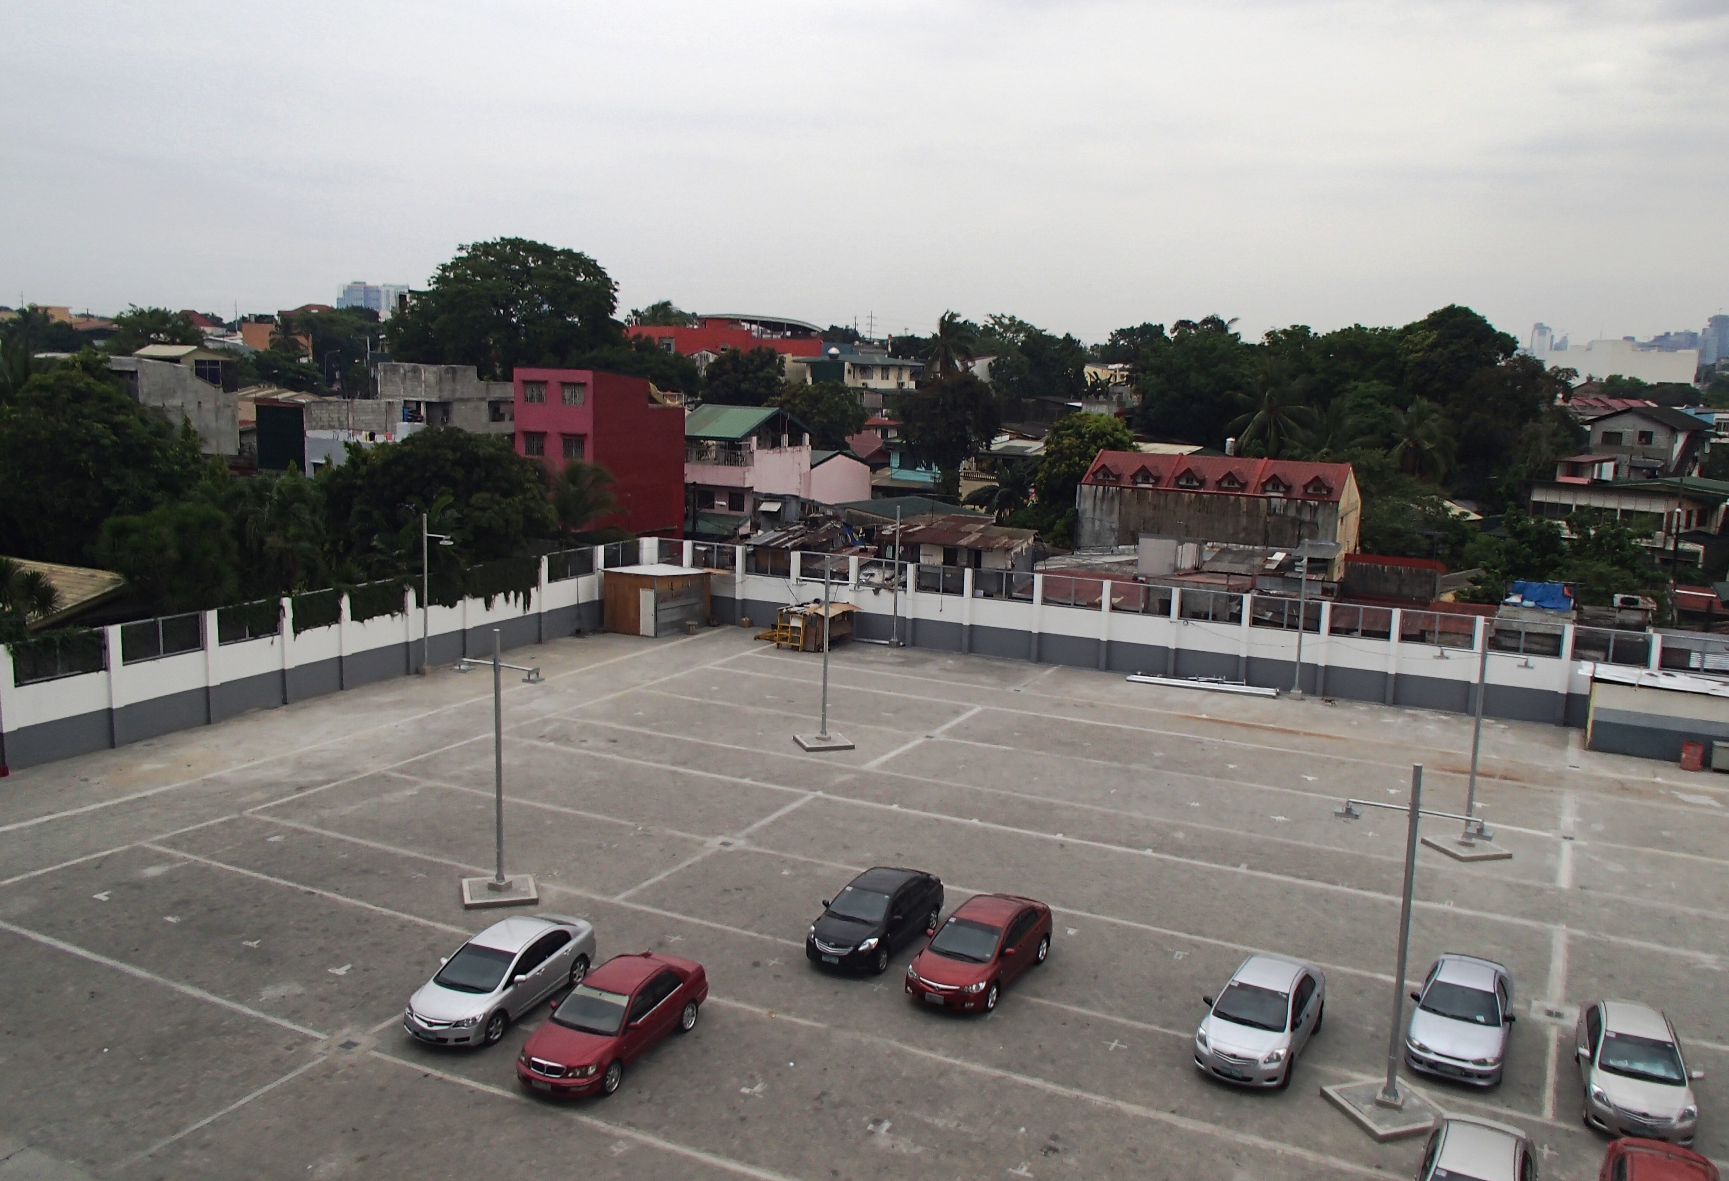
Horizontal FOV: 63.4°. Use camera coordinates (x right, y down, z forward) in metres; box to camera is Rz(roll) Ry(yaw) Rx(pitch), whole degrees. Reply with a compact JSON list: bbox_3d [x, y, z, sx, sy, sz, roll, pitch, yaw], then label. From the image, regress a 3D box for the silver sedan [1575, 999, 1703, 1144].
[{"bbox_3d":[14.059,8.630,25.481,1.700,1.460,4.300,5,10,23],"label":"silver sedan"}]

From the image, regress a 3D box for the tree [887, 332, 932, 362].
[{"bbox_3d":[5.378,-23.137,173.423,5.650,17.590,5.650,1,9,2],"label":"tree"}]

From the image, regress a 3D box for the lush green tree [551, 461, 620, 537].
[{"bbox_3d":[-13.883,-3.928,69.388,3.500,5.000,3.500,-1,9,-11],"label":"lush green tree"}]

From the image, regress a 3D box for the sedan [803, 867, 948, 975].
[{"bbox_3d":[0.340,7.155,31.001,1.720,1.460,4.320,6,10,25],"label":"sedan"}]

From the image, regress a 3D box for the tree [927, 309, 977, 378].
[{"bbox_3d":[7.859,-16.466,128.760,4.920,18.330,5.200,2,9,3],"label":"tree"}]

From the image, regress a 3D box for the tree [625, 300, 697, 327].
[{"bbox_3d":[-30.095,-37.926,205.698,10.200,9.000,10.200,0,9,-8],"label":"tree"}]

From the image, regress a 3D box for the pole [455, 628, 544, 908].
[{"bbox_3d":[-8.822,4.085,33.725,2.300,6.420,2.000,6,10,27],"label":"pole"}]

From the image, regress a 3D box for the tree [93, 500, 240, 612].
[{"bbox_3d":[-25.566,-0.167,51.512,5.300,6.400,5.000,6,10,27],"label":"tree"}]

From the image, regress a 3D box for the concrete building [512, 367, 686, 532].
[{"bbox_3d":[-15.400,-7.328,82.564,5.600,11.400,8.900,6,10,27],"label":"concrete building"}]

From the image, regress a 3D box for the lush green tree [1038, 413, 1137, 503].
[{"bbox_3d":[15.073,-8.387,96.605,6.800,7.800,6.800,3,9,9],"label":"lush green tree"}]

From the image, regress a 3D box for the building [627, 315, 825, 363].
[{"bbox_3d":[-17.549,-24.278,174.988,22.890,18.380,15.000,-2,9,-20],"label":"building"}]

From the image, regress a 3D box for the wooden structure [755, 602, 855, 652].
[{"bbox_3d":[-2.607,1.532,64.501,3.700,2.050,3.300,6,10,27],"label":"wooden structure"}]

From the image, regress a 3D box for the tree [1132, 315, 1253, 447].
[{"bbox_3d":[29.979,-16.555,128.000,11.000,16.700,11.000,6,10,27],"label":"tree"}]

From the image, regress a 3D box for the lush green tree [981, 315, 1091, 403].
[{"bbox_3d":[18.137,-21.731,151.279,11.200,16.000,11.200,6,10,27],"label":"lush green tree"}]

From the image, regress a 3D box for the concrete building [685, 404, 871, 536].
[{"bbox_3d":[-6.134,-7.725,95.500,6.800,9.600,14.500,6,10,27],"label":"concrete building"}]

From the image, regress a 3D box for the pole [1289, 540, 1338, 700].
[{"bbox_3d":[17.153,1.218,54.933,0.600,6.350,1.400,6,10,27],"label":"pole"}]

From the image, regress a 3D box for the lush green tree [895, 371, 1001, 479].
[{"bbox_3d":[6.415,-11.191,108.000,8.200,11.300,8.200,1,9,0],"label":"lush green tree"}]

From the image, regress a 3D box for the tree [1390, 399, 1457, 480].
[{"bbox_3d":[47.127,-11.553,118.759,5.600,9.500,5.600,6,10,27],"label":"tree"}]

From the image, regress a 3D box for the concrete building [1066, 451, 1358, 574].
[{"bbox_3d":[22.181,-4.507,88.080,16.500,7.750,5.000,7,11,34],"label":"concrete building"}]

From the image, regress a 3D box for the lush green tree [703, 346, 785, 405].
[{"bbox_3d":[-10.894,-17.961,125.621,7.400,8.000,7.400,0,9,-5],"label":"lush green tree"}]

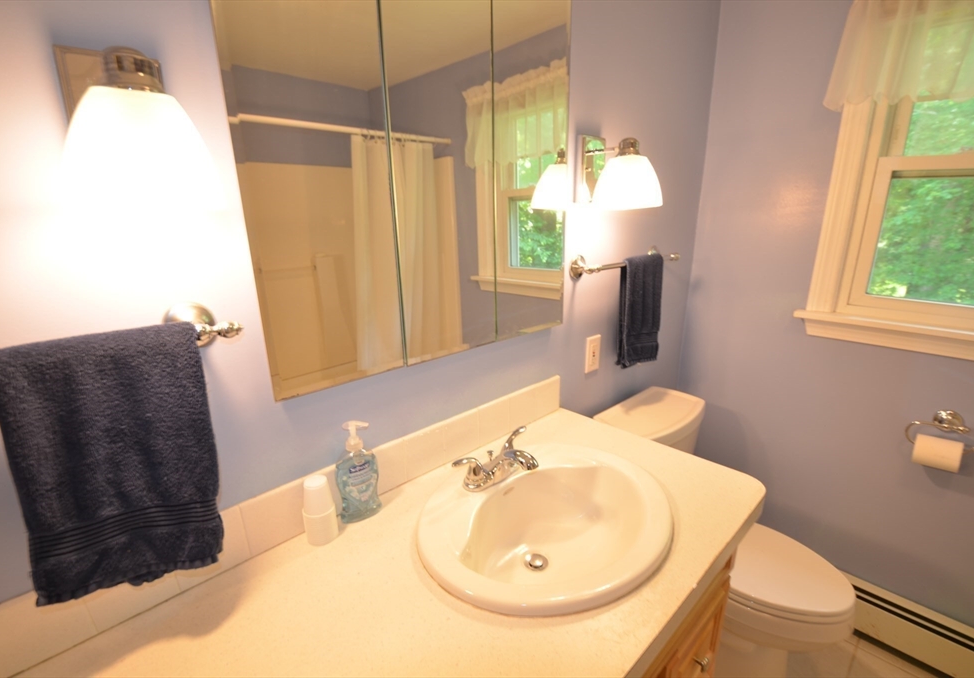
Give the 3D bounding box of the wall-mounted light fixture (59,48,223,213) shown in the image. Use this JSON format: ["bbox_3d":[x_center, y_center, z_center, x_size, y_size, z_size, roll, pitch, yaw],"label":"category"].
[{"bbox_3d":[-0.387,-0.225,0.464,0.160,0.195,0.200,-16,22,-40],"label":"wall-mounted light fixture"}]

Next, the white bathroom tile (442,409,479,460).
[{"bbox_3d":[-0.063,0.230,1.034,0.106,0.090,0.011,-15,21,-40],"label":"white bathroom tile"}]

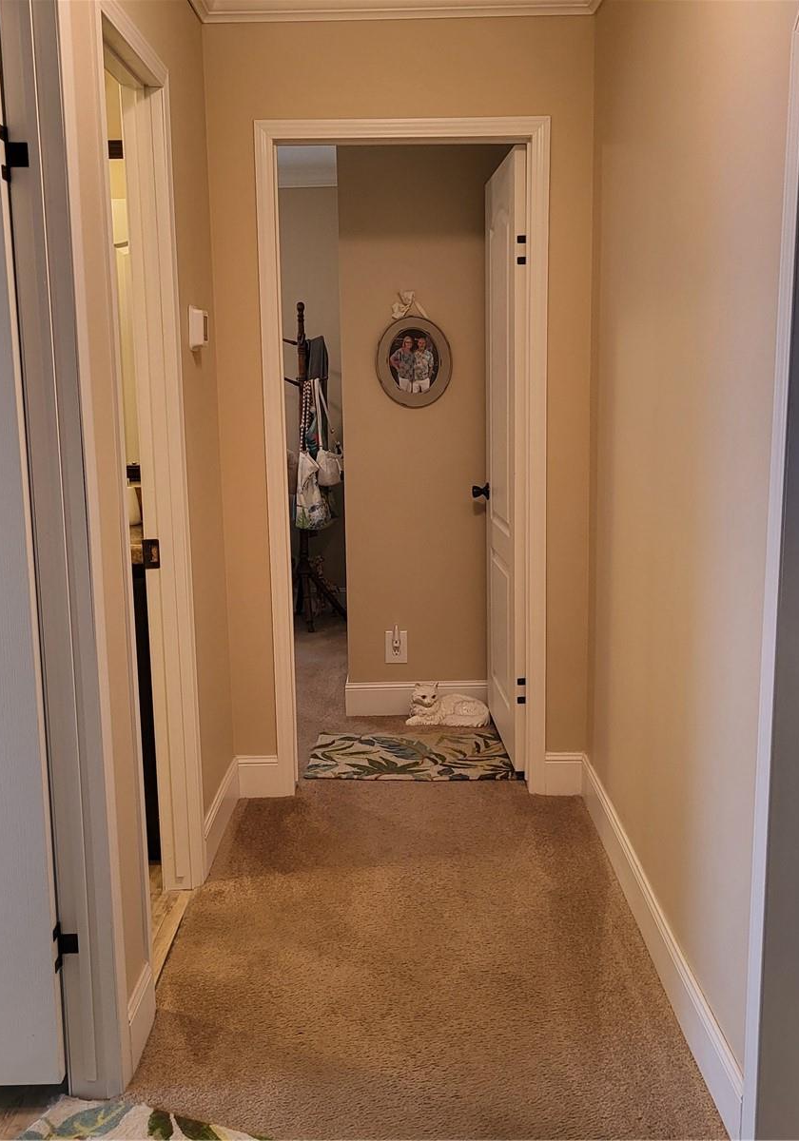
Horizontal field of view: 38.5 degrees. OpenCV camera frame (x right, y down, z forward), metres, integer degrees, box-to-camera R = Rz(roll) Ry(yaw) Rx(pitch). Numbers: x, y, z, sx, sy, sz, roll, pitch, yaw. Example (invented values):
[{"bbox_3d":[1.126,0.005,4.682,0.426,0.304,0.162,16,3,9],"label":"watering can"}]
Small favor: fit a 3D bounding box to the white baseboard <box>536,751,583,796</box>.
[{"bbox_3d":[0.533,0.659,3.725,0.146,0.135,0.016,-1,10,0],"label":"white baseboard"}]

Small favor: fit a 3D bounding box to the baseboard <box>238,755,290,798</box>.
[{"bbox_3d":[-0.458,0.673,3.728,0.160,0.135,0.016,-1,10,0],"label":"baseboard"}]

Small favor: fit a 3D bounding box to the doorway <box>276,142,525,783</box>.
[{"bbox_3d":[0.026,-0.280,3.615,0.753,2.036,0.120,-1,10,0],"label":"doorway"}]

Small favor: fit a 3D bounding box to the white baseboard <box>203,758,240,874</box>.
[{"bbox_3d":[-0.530,0.724,3.449,0.016,0.135,0.583,-1,10,0],"label":"white baseboard"}]

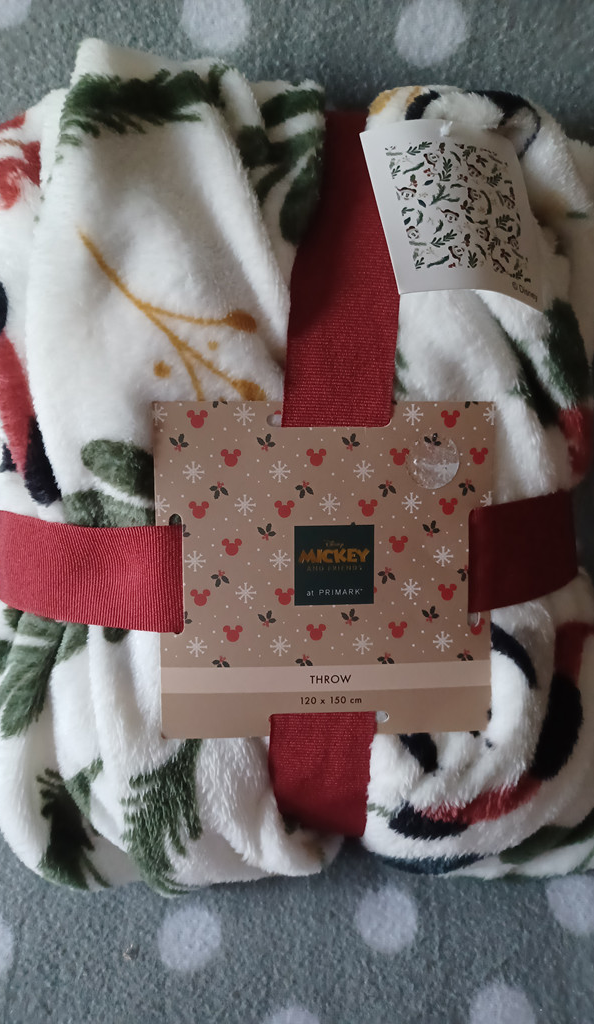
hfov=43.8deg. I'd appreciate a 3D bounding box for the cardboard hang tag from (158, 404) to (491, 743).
[{"bbox_3d":[0.011,0.023,0.281,0.128,0.005,0.128,-1,95,-2],"label":"cardboard hang tag"}]

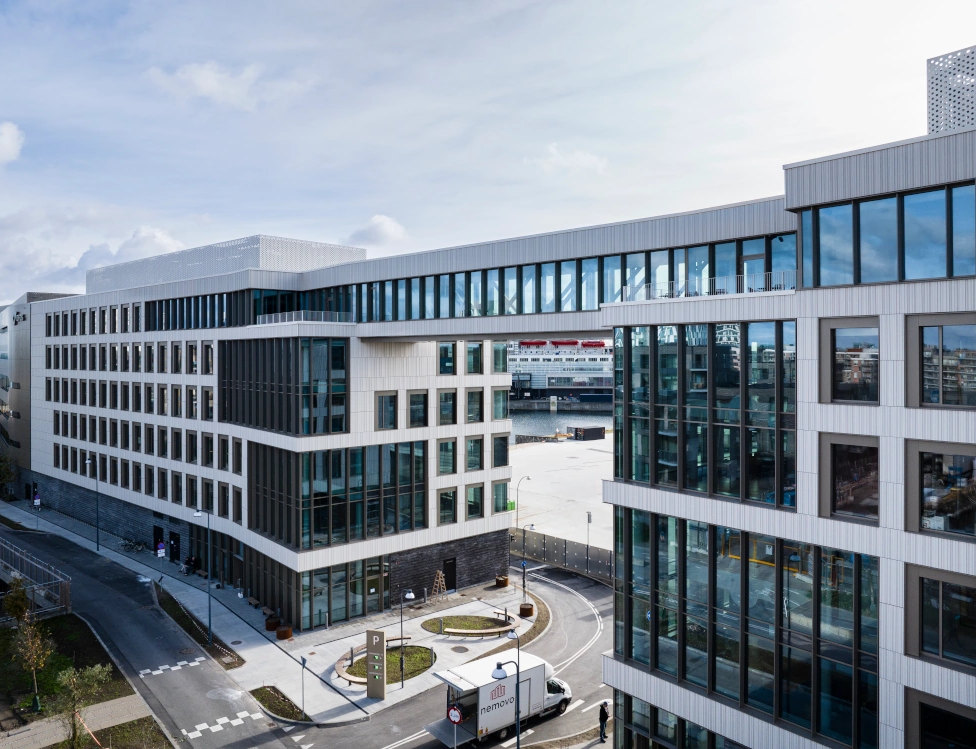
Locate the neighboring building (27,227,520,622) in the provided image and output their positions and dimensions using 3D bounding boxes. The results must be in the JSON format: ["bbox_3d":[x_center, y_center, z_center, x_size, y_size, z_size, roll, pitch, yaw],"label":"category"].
[{"bbox_3d":[-27.821,1.974,70.121,63.101,27.910,17.800,1,2,41],"label":"neighboring building"}]

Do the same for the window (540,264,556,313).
[{"bbox_3d":[3.233,-4.598,36.504,0.980,2.617,0.140,1,2,43],"label":"window"}]

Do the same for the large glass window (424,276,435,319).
[{"bbox_3d":[-3.558,-4.768,42.883,0.980,2.617,0.140,1,2,43],"label":"large glass window"}]

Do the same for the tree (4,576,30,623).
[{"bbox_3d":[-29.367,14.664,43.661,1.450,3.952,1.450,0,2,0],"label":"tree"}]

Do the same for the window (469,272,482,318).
[{"bbox_3d":[-0.691,-4.610,39.742,1.026,2.598,0.160,1,1,42],"label":"window"}]

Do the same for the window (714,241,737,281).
[{"bbox_3d":[10.197,-4.363,29.741,1.018,2.543,0.160,1,2,45],"label":"window"}]

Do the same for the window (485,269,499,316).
[{"bbox_3d":[0.332,-4.671,39.253,0.980,2.617,0.140,1,2,43],"label":"window"}]

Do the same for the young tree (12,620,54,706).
[{"bbox_3d":[-22.886,14.578,34.896,2.100,4.482,2.100,0,1,0],"label":"young tree"}]

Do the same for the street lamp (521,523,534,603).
[{"bbox_3d":[3.007,13.676,51.017,0.950,5.536,0.400,0,2,-13],"label":"street lamp"}]

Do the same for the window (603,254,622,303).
[{"bbox_3d":[6.050,-4.464,33.705,1.098,2.582,0.160,1,2,44],"label":"window"}]

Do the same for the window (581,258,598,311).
[{"bbox_3d":[5.089,-4.490,34.656,1.075,2.595,0.160,1,2,44],"label":"window"}]

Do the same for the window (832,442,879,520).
[{"bbox_3d":[11.763,3.443,22.231,0.160,2.321,1.438,-1,1,-41],"label":"window"}]

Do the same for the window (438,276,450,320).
[{"bbox_3d":[-2.587,-4.744,41.976,0.980,2.617,0.140,1,2,43],"label":"window"}]

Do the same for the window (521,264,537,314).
[{"bbox_3d":[2.272,-4.623,37.421,0.980,2.617,0.140,1,2,43],"label":"window"}]

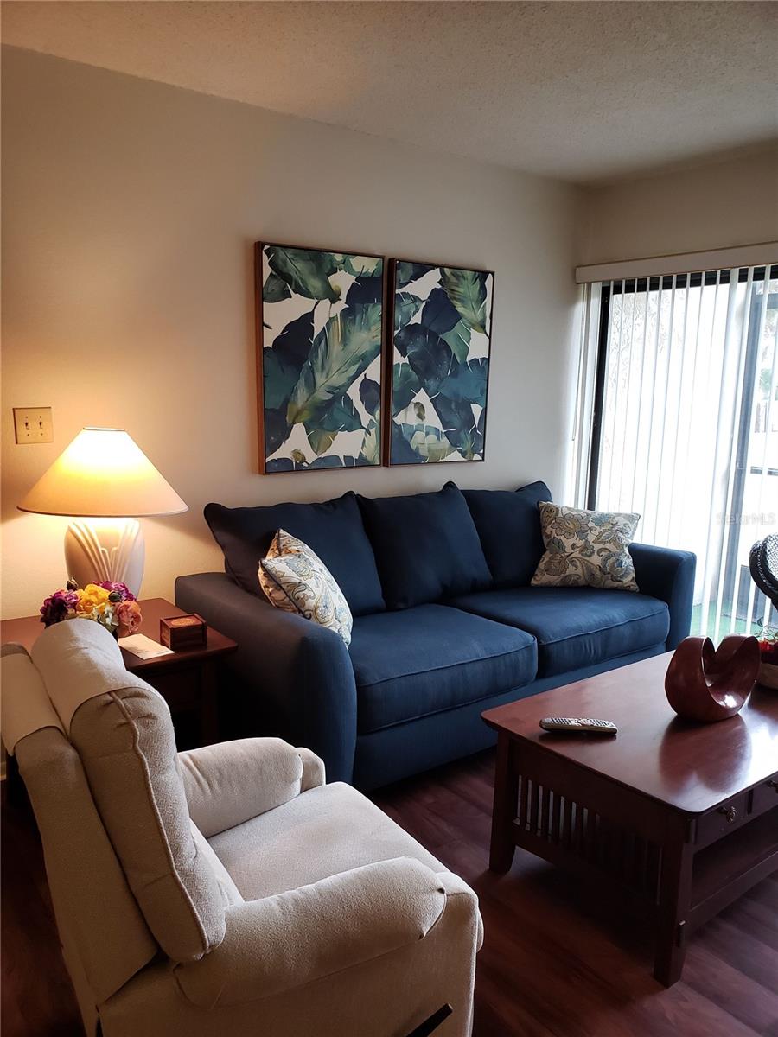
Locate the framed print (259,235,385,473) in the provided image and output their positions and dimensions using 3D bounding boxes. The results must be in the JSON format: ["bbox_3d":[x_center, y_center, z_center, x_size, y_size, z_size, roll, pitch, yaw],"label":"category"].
[{"bbox_3d":[-0.282,-0.672,3.366,0.615,0.930,0.042,-7,13,-36],"label":"framed print"}]

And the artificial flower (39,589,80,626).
[{"bbox_3d":[-0.969,0.263,2.290,0.100,0.105,0.090,0,10,-3],"label":"artificial flower"}]

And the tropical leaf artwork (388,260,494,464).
[{"bbox_3d":[0.245,-0.728,3.751,0.617,0.930,0.042,-7,13,-36],"label":"tropical leaf artwork"}]

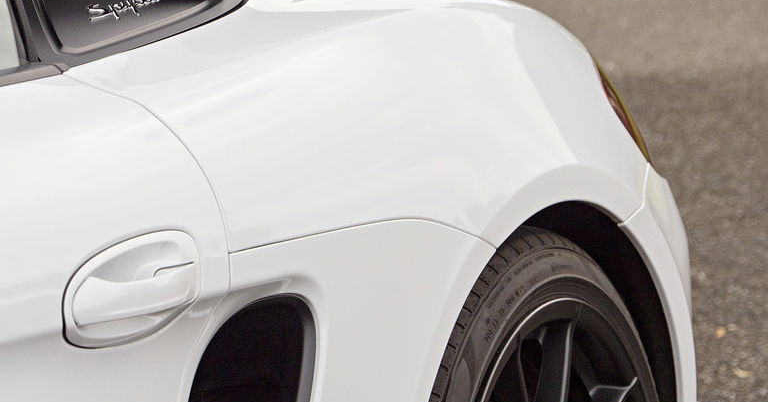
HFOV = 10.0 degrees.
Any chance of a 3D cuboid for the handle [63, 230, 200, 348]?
[{"bbox_3d":[-0.227,0.079,3.940,0.045,0.097,0.212,-2,5,31],"label":"handle"}]

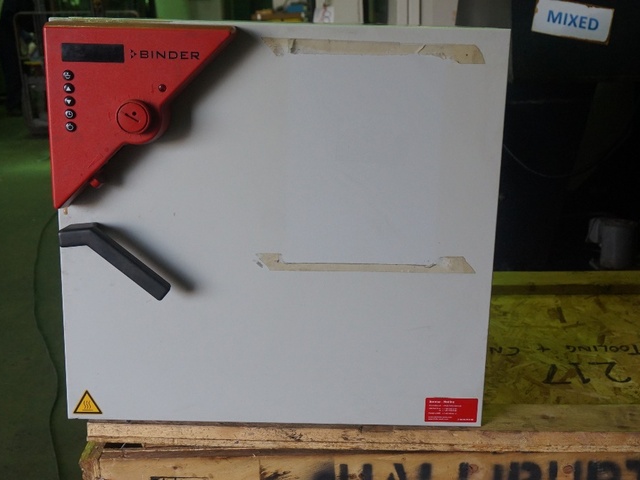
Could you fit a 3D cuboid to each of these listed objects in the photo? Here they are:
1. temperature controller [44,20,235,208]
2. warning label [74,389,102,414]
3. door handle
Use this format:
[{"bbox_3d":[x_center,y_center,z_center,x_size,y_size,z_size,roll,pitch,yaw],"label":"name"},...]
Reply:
[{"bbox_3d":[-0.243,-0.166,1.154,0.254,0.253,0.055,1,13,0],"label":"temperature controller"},{"bbox_3d":[-0.352,0.247,1.277,0.045,0.039,0.002,1,13,0],"label":"warning label"},{"bbox_3d":[-0.289,0.031,1.201,0.148,0.103,0.051,1,13,0],"label":"door handle"}]

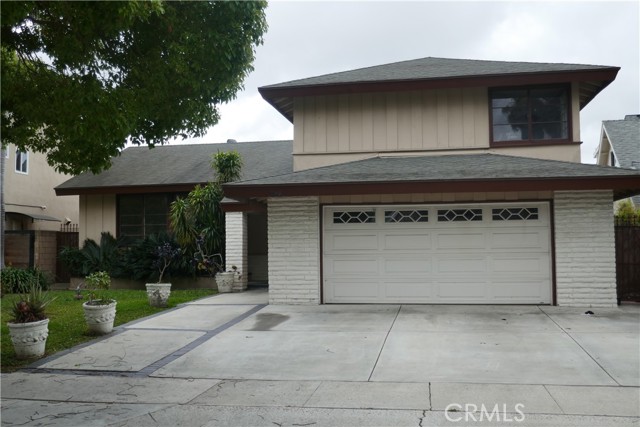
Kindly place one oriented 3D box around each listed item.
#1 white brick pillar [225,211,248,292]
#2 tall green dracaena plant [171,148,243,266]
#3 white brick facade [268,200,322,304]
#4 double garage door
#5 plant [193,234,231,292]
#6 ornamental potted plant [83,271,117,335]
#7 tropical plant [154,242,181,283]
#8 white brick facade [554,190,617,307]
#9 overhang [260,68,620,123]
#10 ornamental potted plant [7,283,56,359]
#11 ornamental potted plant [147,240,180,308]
[{"bbox_3d":[-2.327,1.074,17.384,0.458,2.182,0.466,-1,-4,11],"label":"white brick pillar"},{"bbox_3d":[-3.338,0.029,18.300,2.117,3.764,1.750,-1,-4,11],"label":"tall green dracaena plant"},{"bbox_3d":[-0.553,0.825,13.952,1.180,2.390,0.260,-1,-4,11],"label":"white brick facade"},{"bbox_3d":[2.454,0.870,13.430,4.840,2.150,0.080,-1,-4,11],"label":"double garage door"},{"bbox_3d":[-2.907,1.346,16.750,1.050,1.561,0.750,-1,-4,11],"label":"plant"},{"bbox_3d":[-3.734,1.505,10.550,0.585,1.077,0.580,-1,-4,11],"label":"ornamental potted plant"},{"bbox_3d":[-3.399,1.092,13.870,0.602,0.892,0.620,-1,-4,11],"label":"tropical plant"},{"bbox_3d":[5.438,0.724,12.823,1.160,2.390,0.260,-1,-4,11],"label":"white brick facade"},{"bbox_3d":[3.069,-3.118,17.240,8.800,0.420,3.800,-1,-4,11],"label":"overhang"},{"bbox_3d":[-4.049,1.501,8.750,0.689,1.062,0.660,-1,-4,11],"label":"ornamental potted plant"},{"bbox_3d":[-3.483,1.360,13.870,0.769,1.426,0.650,-1,-4,11],"label":"ornamental potted plant"}]

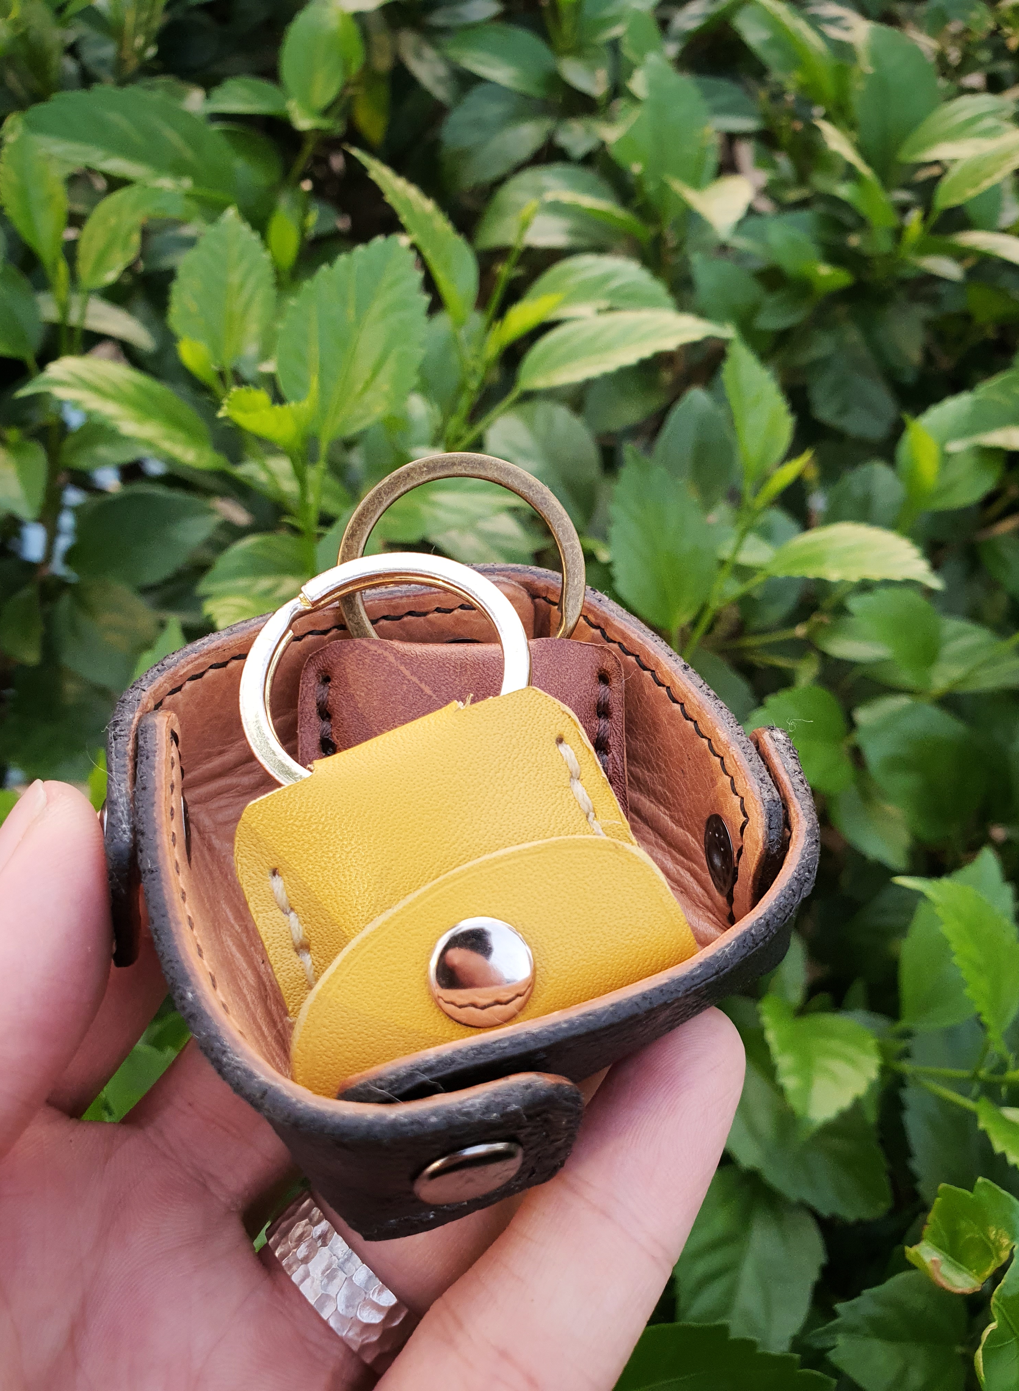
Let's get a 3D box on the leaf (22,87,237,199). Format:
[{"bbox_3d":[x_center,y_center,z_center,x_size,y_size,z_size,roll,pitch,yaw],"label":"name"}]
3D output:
[{"bbox_3d":[-0.138,-0.199,0.380,0.074,0.015,0.042,19,35,2],"label":"leaf"}]

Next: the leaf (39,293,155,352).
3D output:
[{"bbox_3d":[-0.171,-0.154,0.430,0.049,0.012,0.028,13,39,3],"label":"leaf"}]

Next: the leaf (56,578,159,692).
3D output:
[{"bbox_3d":[-0.178,-0.026,0.460,0.044,0.010,0.056,-38,73,-22],"label":"leaf"}]

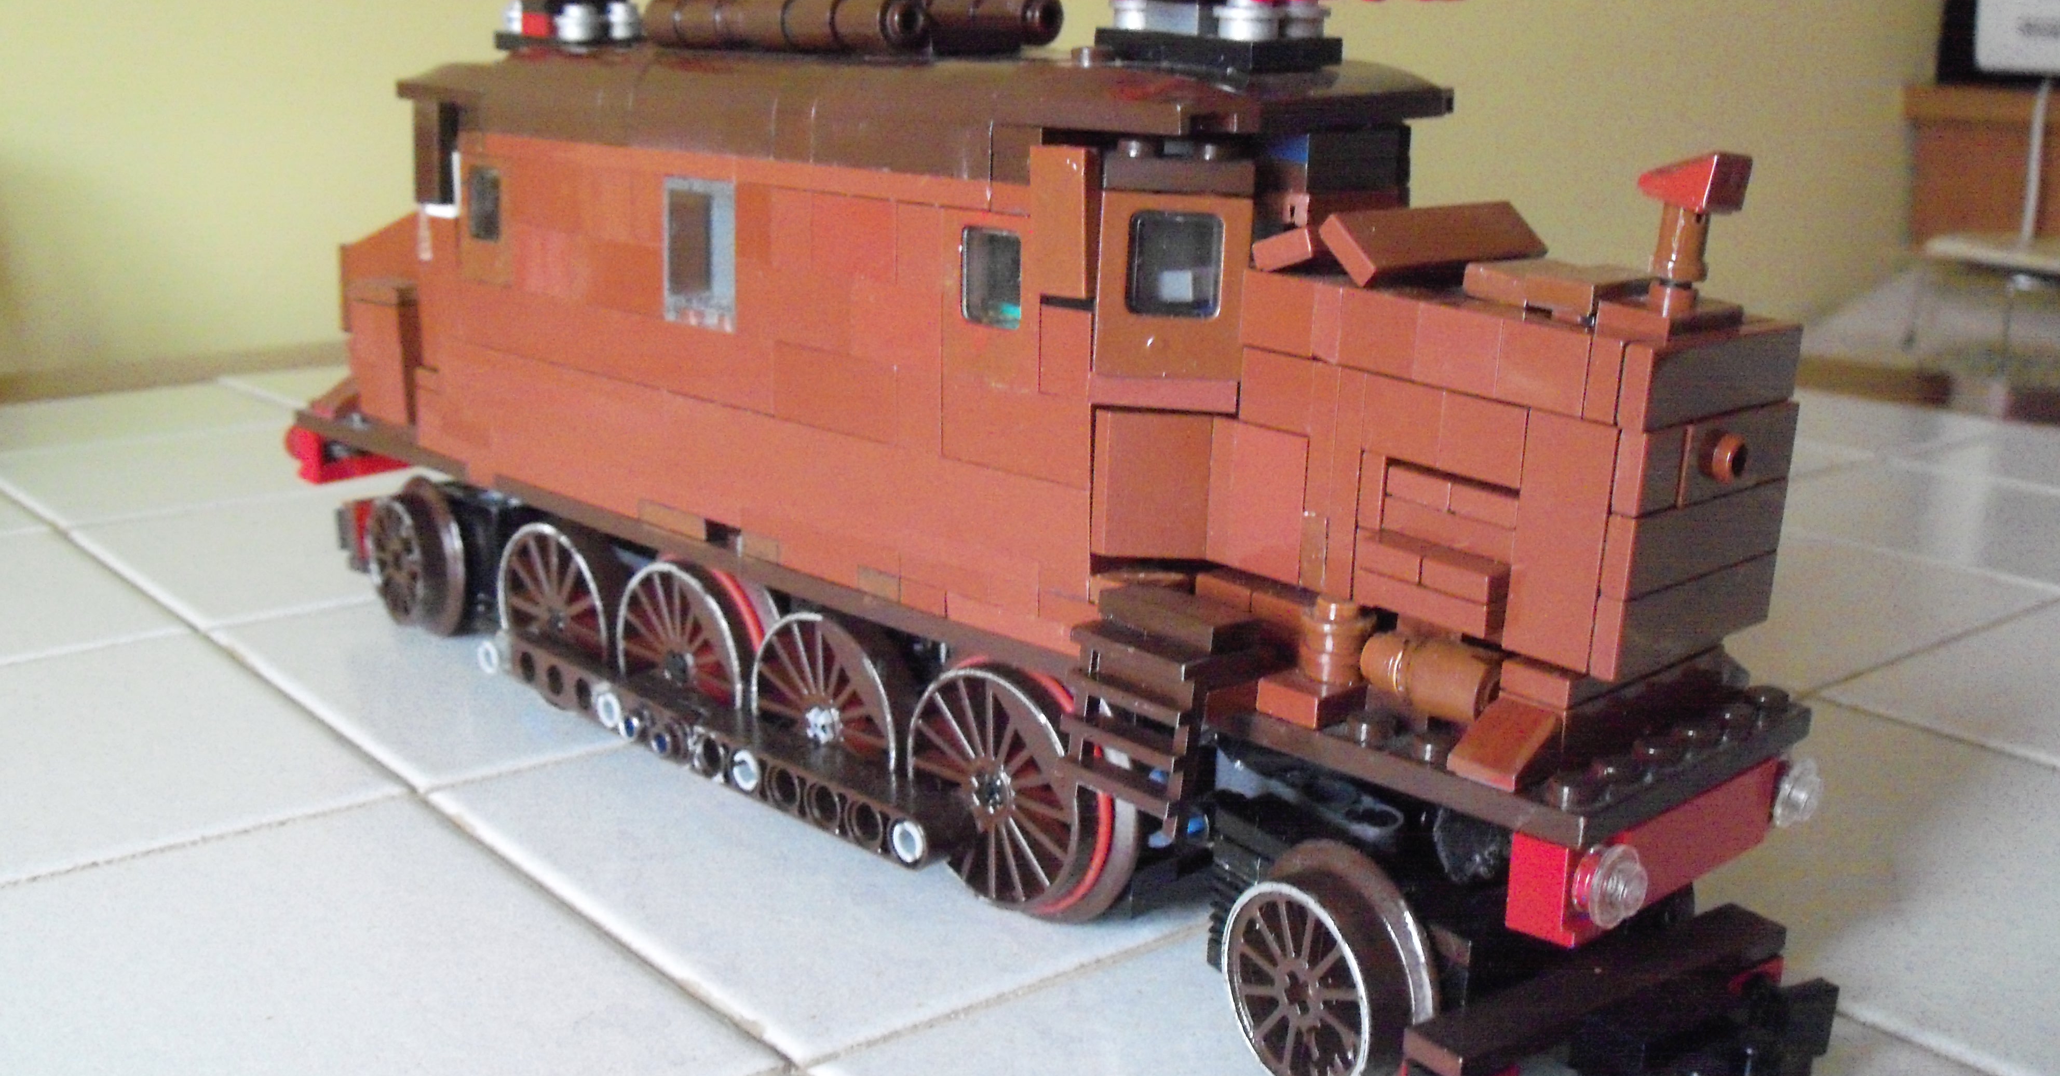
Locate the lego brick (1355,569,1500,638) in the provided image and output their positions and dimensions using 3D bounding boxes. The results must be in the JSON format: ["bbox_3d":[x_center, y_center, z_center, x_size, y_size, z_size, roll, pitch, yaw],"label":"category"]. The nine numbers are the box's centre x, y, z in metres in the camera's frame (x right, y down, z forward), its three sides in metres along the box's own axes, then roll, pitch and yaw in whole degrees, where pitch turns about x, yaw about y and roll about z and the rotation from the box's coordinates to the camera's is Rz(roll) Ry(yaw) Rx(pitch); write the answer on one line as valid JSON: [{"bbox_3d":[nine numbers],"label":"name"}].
[{"bbox_3d":[0.041,0.006,0.211,0.016,0.003,0.008,17,20,42],"label":"lego brick"}]

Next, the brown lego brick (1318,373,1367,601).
[{"bbox_3d":[0.035,-0.006,0.218,0.003,0.024,0.008,18,21,42],"label":"brown lego brick"}]

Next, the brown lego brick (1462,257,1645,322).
[{"bbox_3d":[0.052,-0.024,0.202,0.015,0.004,0.015,-11,20,-44],"label":"brown lego brick"}]

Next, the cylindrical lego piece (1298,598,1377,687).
[{"bbox_3d":[0.032,0.011,0.219,0.008,0.008,0.008,1,14,0],"label":"cylindrical lego piece"}]

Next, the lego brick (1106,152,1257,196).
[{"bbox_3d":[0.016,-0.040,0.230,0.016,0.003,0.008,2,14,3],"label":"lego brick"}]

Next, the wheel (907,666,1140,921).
[{"bbox_3d":[-0.002,0.029,0.250,0.007,0.036,0.036,-12,19,-43],"label":"wheel"}]

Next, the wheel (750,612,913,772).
[{"bbox_3d":[-0.025,0.025,0.284,0.008,0.031,0.031,-13,20,-43],"label":"wheel"}]

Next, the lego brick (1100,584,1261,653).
[{"bbox_3d":[0.017,0.009,0.232,0.008,0.003,0.016,-13,20,-43],"label":"lego brick"}]

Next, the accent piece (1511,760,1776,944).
[{"bbox_3d":[0.065,0.030,0.217,0.045,0.010,0.008,-13,20,-43],"label":"accent piece"}]

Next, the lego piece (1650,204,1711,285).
[{"bbox_3d":[0.059,-0.026,0.188,0.006,0.008,0.006,-11,20,-44],"label":"lego piece"}]

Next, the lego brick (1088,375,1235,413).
[{"bbox_3d":[0.014,-0.016,0.226,0.016,0.003,0.008,0,14,-5],"label":"lego brick"}]

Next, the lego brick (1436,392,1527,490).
[{"bbox_3d":[0.047,-0.010,0.205,0.008,0.008,0.010,-13,20,-43],"label":"lego brick"}]

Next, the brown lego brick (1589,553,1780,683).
[{"bbox_3d":[0.066,0.007,0.209,0.003,0.008,0.032,17,20,42],"label":"brown lego brick"}]

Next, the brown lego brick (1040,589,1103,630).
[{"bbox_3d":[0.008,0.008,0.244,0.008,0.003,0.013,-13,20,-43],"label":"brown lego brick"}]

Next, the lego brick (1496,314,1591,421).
[{"bbox_3d":[0.052,-0.017,0.201,0.010,0.008,0.010,17,20,42],"label":"lego brick"}]

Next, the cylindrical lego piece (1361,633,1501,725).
[{"bbox_3d":[0.039,0.014,0.206,0.008,0.008,0.015,-11,19,-44],"label":"cylindrical lego piece"}]

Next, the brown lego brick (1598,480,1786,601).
[{"bbox_3d":[0.066,-0.001,0.205,0.003,0.008,0.032,18,21,42],"label":"brown lego brick"}]

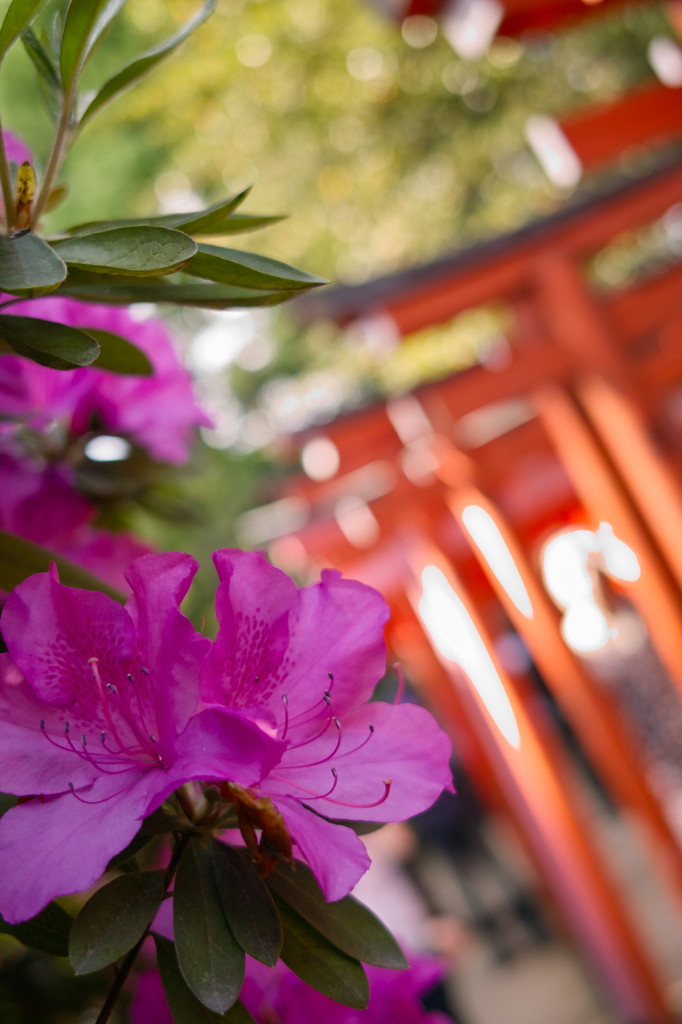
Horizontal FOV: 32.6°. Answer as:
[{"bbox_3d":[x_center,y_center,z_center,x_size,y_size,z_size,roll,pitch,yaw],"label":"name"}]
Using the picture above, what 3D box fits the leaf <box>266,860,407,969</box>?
[{"bbox_3d":[-0.004,0.126,0.374,0.020,0.063,0.007,-53,-12,-17],"label":"leaf"}]

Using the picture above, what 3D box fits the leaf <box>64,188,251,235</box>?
[{"bbox_3d":[-0.061,-0.097,0.384,0.065,0.011,0.019,-14,11,-11],"label":"leaf"}]

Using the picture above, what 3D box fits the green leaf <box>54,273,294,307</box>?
[{"bbox_3d":[-0.053,-0.071,0.373,0.085,0.009,0.020,2,14,7],"label":"green leaf"}]

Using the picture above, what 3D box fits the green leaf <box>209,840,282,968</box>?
[{"bbox_3d":[-0.031,0.121,0.364,0.019,0.046,0.007,-27,-21,-17],"label":"green leaf"}]

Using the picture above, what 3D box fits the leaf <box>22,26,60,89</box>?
[{"bbox_3d":[-0.101,-0.154,0.395,0.005,0.033,0.009,-38,-19,17],"label":"leaf"}]

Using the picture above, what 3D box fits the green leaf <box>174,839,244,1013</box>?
[{"bbox_3d":[-0.041,0.126,0.358,0.021,0.054,0.007,-13,-25,2],"label":"green leaf"}]

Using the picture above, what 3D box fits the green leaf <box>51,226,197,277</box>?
[{"bbox_3d":[-0.068,-0.080,0.356,0.058,0.009,0.021,9,34,29],"label":"green leaf"}]

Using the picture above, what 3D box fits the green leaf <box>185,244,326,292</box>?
[{"bbox_3d":[-0.045,-0.077,0.367,0.083,0.010,0.020,10,13,10],"label":"green leaf"}]

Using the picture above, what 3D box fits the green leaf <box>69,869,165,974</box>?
[{"bbox_3d":[-0.070,0.131,0.373,0.043,0.020,0.007,-48,-20,-19],"label":"green leaf"}]

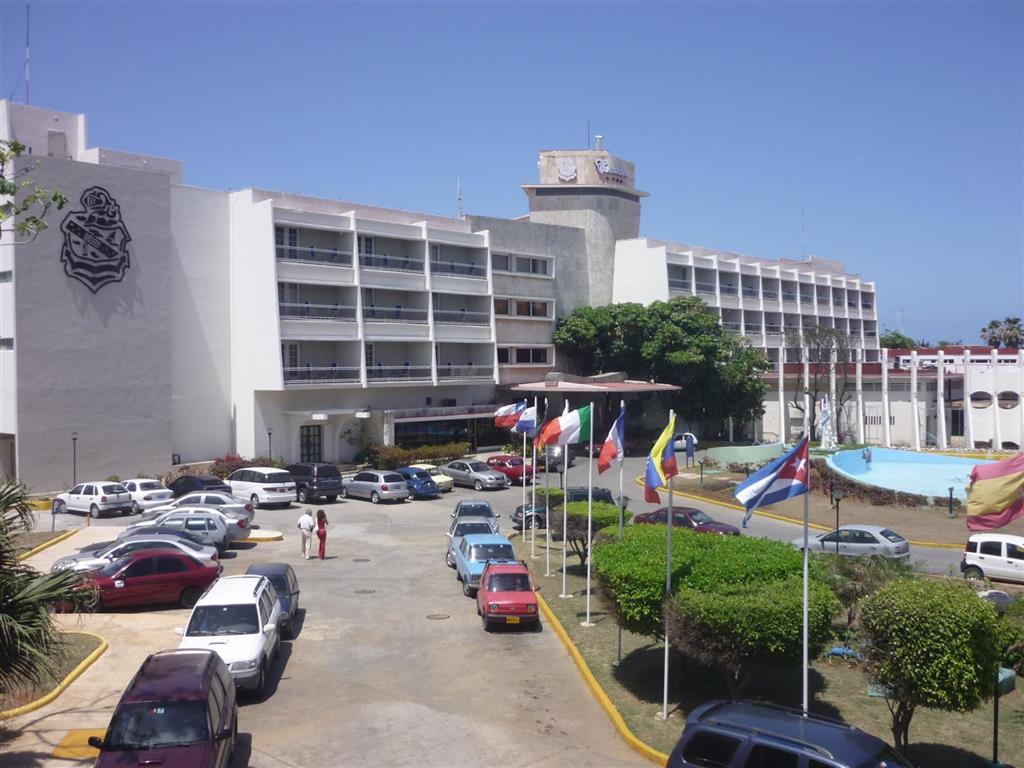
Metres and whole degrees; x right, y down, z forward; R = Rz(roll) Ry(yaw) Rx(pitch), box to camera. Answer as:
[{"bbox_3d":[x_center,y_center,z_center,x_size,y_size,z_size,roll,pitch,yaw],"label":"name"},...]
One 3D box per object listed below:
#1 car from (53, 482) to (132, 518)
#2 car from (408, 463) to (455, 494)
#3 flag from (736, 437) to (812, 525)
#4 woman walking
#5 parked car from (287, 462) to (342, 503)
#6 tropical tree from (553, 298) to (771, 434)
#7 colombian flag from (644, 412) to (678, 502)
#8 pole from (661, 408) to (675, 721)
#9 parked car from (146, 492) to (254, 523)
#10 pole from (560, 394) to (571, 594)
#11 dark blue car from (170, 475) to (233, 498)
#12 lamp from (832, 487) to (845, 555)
[{"bbox_3d":[-18.873,5.137,44.161,3.870,1.430,1.650,1,2,37],"label":"car"},{"bbox_3d":[-5.010,5.013,52.796,4.100,1.420,1.610,2,2,43],"label":"car"},{"bbox_3d":[4.312,1.630,16.159,1.250,1.500,0.450,0,2,0],"label":"flag"},{"bbox_3d":[-6.674,5.283,34.200,0.500,1.720,0.360,0,2,4],"label":"woman walking"},{"bbox_3d":[-10.400,4.855,48.575,1.880,1.860,4.700,-2,3,-45],"label":"parked car"},{"bbox_3d":[11.563,-1.114,75.000,16.600,11.063,13.000,0,2,0],"label":"tropical tree"},{"bbox_3d":[2.780,1.367,18.151,0.640,1.650,0.450,0,2,0],"label":"colombian flag"},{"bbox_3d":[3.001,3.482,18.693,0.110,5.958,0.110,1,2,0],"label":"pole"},{"bbox_3d":[-12.910,5.211,40.497,4.400,1.470,1.700,0,2,-4],"label":"parked car"},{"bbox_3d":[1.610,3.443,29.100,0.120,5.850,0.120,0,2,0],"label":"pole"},{"bbox_3d":[-15.299,5.089,47.353,4.200,1.420,1.660,2,2,41],"label":"dark blue car"},{"bbox_3d":[10.365,4.685,30.961,0.340,2.800,0.340,0,2,0],"label":"lamp"}]

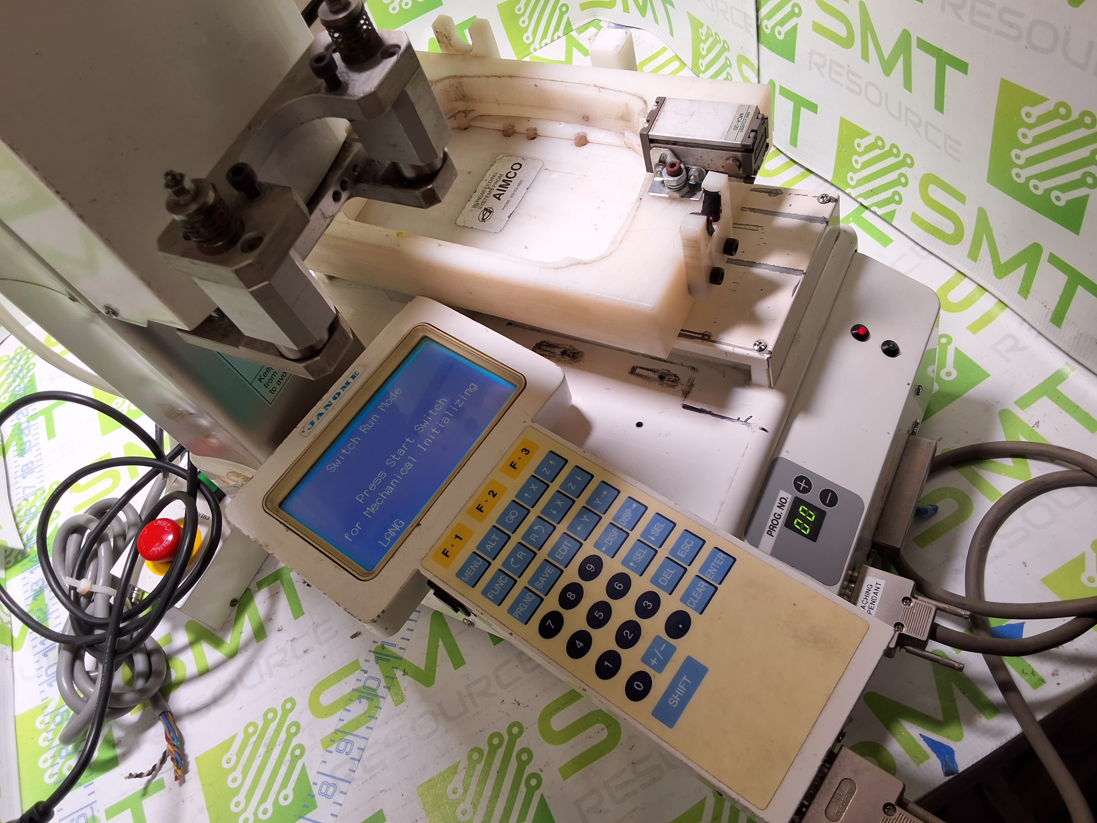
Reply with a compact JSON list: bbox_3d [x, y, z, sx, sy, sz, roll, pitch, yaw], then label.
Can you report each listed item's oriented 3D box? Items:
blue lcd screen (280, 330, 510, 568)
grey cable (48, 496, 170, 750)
[{"bbox_3d":[-0.074,0.017,0.443,0.063,0.007,0.114,29,71,25],"label":"blue lcd screen"},{"bbox_3d":[-0.297,0.136,0.597,0.070,0.048,0.175,-26,52,-4],"label":"grey cable"}]

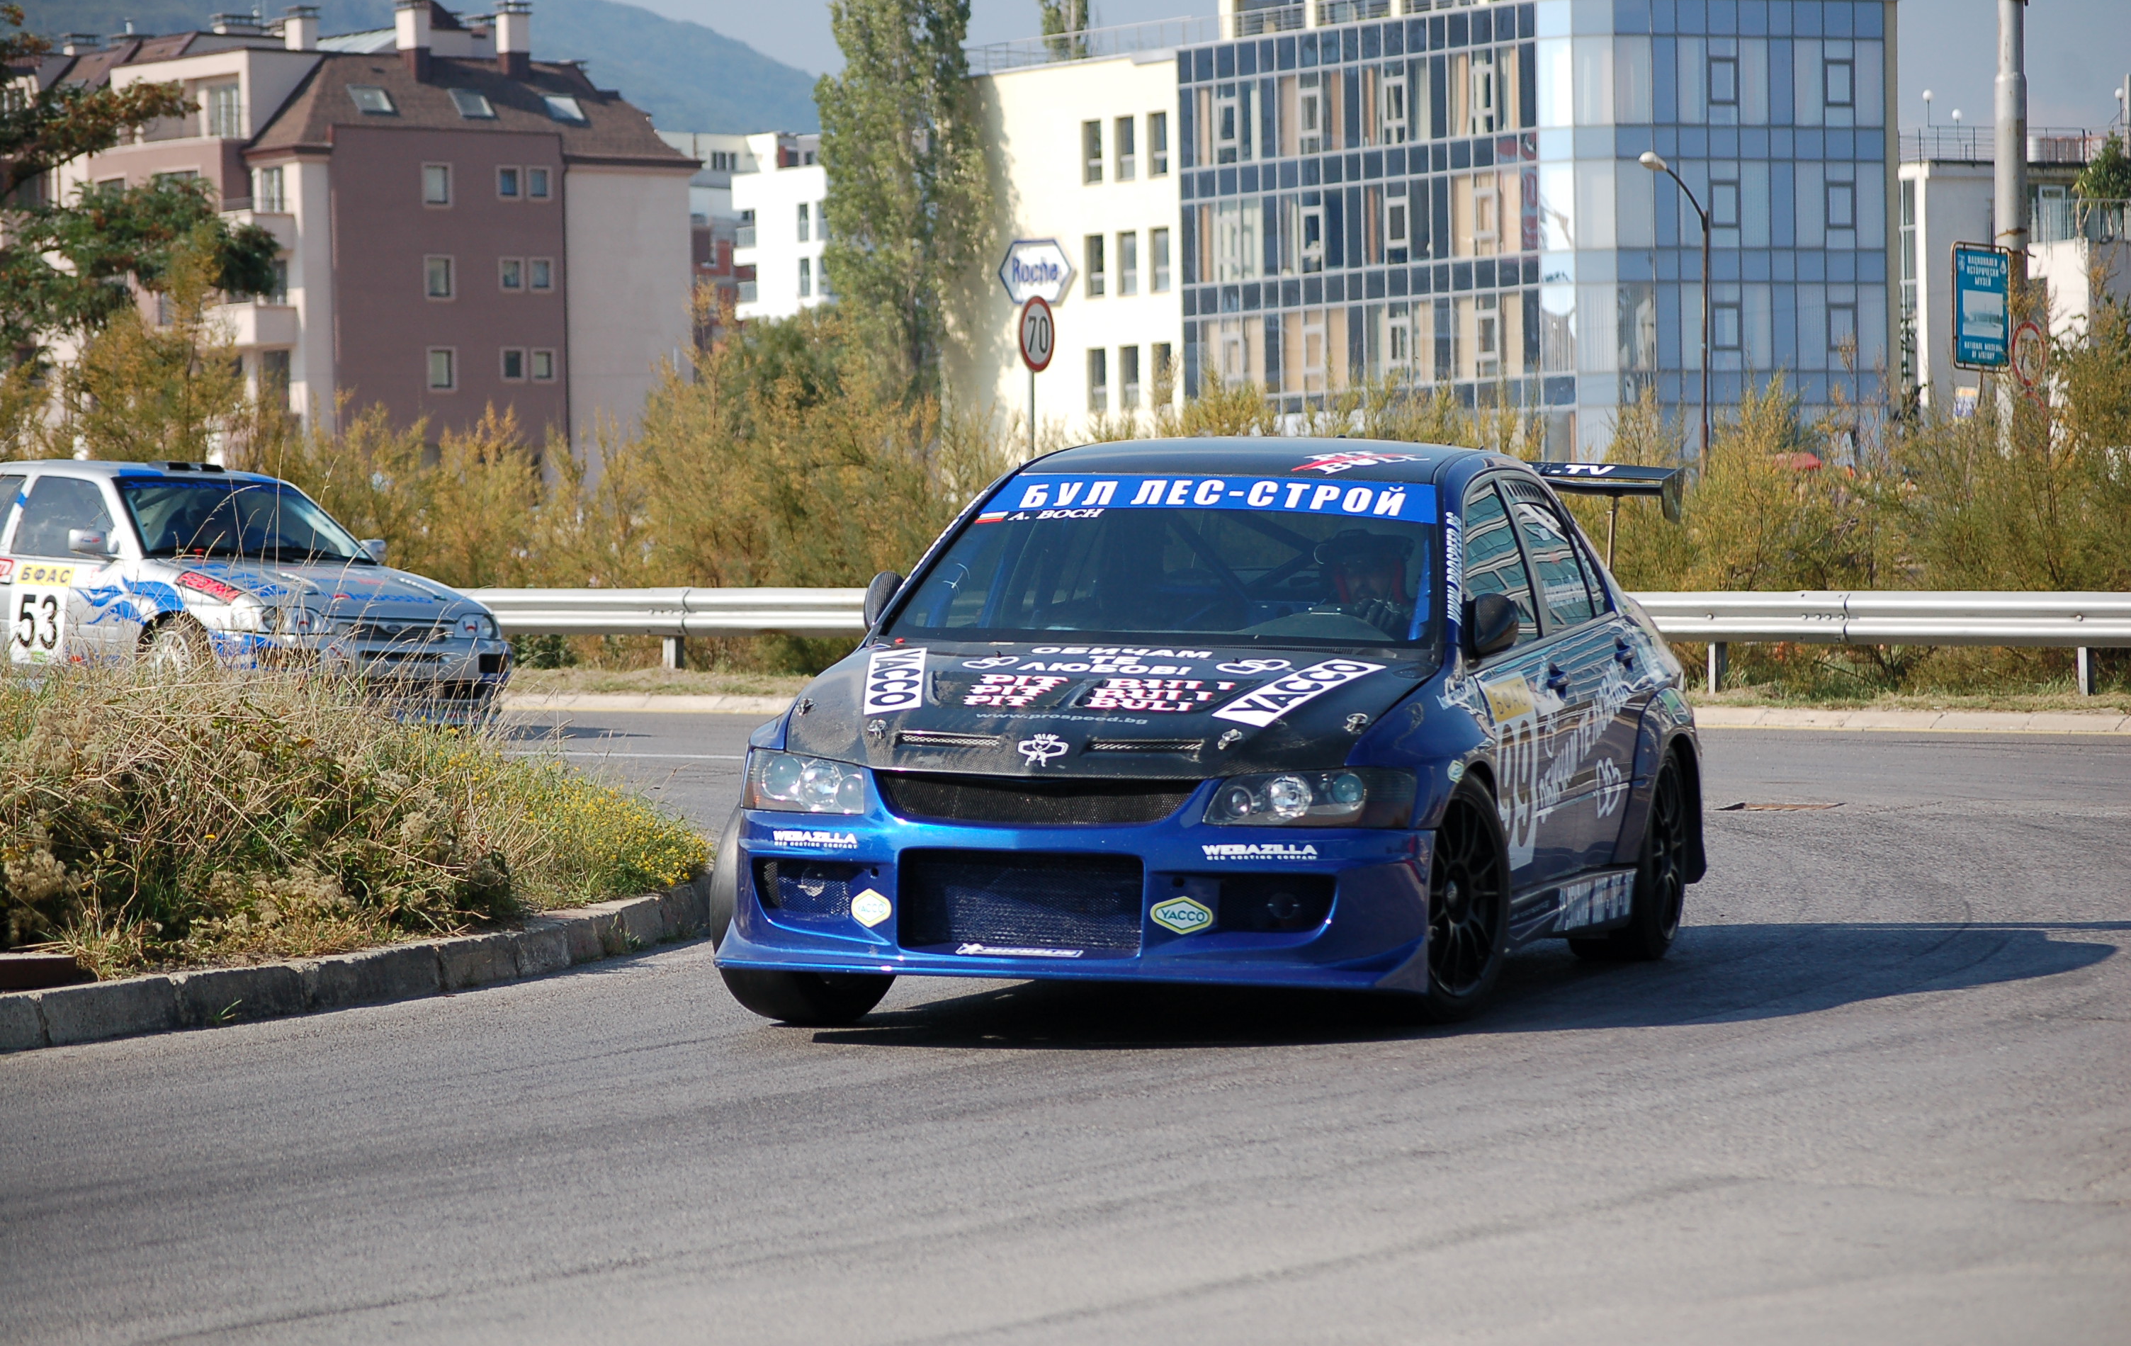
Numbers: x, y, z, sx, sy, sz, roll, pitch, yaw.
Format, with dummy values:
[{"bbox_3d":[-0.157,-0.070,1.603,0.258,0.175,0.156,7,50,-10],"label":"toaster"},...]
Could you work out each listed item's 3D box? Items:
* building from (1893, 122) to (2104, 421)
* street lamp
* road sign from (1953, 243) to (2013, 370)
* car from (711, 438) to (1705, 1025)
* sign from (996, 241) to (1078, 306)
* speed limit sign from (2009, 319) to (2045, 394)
[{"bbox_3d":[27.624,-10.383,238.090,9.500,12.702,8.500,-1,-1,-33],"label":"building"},{"bbox_3d":[12.377,-6.273,154.583,1.613,8.709,0.350,-1,-1,-37],"label":"street lamp"},{"bbox_3d":[7.994,-3.185,66.500,0.060,1.100,1.250,-2,-1,32],"label":"road sign"},{"bbox_3d":[0.469,0.110,19.582,1.790,1.430,4.500,0,1,15],"label":"car"},{"bbox_3d":[-0.786,-11.975,228.076,0.250,1.880,3.500,-1,-1,-37],"label":"sign"},{"bbox_3d":[8.651,-2.855,68.500,0.050,0.585,0.585,-2,-1,36],"label":"speed limit sign"}]

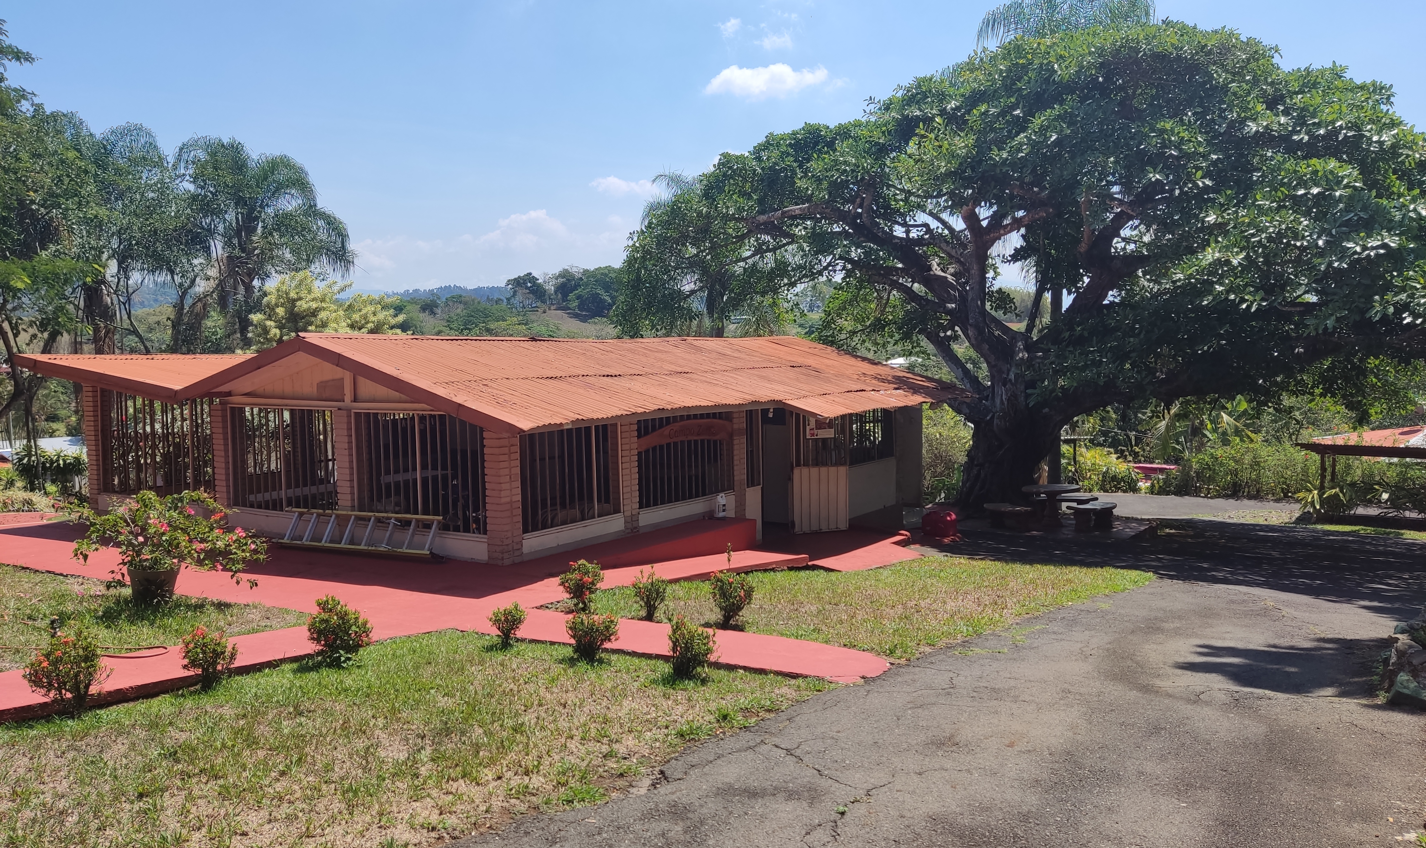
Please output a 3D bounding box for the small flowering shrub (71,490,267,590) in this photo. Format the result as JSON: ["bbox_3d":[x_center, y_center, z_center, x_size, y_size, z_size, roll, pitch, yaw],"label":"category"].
[{"bbox_3d":[-5.326,1.142,10.100,1.800,0.920,1.450,-4,6,-28],"label":"small flowering shrub"}]

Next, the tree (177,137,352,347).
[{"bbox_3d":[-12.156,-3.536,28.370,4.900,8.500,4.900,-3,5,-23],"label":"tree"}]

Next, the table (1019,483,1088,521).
[{"bbox_3d":[6.423,1.550,19.500,1.120,0.740,1.120,1,5,18],"label":"table"}]

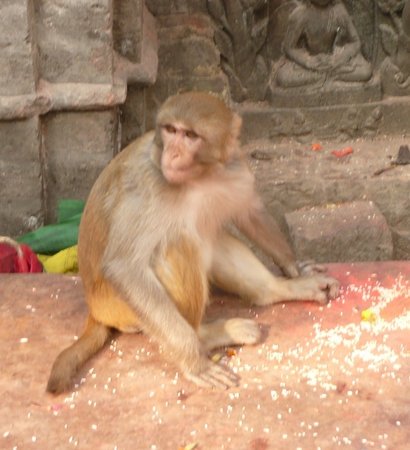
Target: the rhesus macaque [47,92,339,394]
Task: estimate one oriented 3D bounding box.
[{"bbox_3d":[-0.021,-0.024,2.285,0.360,0.430,0.470,9,24,24],"label":"rhesus macaque"}]

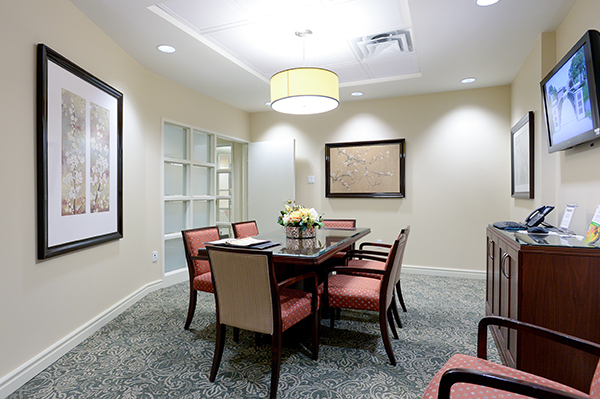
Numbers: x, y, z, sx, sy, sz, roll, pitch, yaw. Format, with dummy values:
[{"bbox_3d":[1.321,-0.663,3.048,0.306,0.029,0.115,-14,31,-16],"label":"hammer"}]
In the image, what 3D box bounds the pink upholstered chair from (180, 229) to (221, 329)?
[{"bbox_3d":[-0.660,0.708,3.049,0.600,0.855,0.570,0,0,21],"label":"pink upholstered chair"}]

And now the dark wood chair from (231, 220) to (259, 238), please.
[{"bbox_3d":[-0.396,0.706,3.837,0.600,0.855,0.570,0,0,21],"label":"dark wood chair"}]

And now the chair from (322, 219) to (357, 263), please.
[{"bbox_3d":[0.429,0.705,4.296,0.570,0.855,0.600,0,0,21],"label":"chair"}]

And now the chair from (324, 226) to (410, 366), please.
[{"bbox_3d":[0.489,0.710,2.596,0.600,0.855,0.570,0,0,19],"label":"chair"}]

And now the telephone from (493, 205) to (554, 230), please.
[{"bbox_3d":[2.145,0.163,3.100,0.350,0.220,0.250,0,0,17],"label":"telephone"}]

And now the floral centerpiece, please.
[{"bbox_3d":[0.015,0.188,3.291,0.460,0.370,0.430,0,0,21],"label":"floral centerpiece"}]

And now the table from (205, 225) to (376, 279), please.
[{"bbox_3d":[0.065,0.754,3.328,0.950,0.762,2.200,0,0,21],"label":"table"}]

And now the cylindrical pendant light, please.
[{"bbox_3d":[0.053,-1.070,3.327,0.680,0.270,0.680,0,0,0],"label":"cylindrical pendant light"}]

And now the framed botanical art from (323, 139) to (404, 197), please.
[{"bbox_3d":[1.013,-0.464,5.275,1.257,0.893,0.045,0,0,21],"label":"framed botanical art"}]

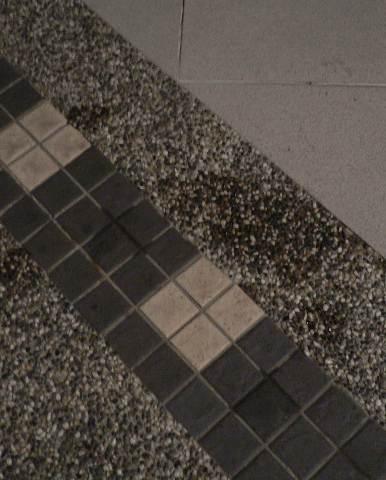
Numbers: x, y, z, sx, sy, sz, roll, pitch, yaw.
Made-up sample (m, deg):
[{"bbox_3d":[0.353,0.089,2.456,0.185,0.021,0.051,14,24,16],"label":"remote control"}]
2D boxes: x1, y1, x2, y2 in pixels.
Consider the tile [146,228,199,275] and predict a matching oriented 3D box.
[{"bbox_3d":[-0.044,0.025,1.437,0.089,0.010,0.089,-39,69,-17],"label":"tile"}]

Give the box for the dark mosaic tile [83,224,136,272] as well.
[{"bbox_3d":[-0.181,0.021,1.443,0.089,0.010,0.089,-39,69,-17],"label":"dark mosaic tile"}]

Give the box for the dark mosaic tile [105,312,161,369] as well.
[{"bbox_3d":[-0.123,0.204,1.337,0.088,0.010,0.088,-40,69,-16],"label":"dark mosaic tile"}]

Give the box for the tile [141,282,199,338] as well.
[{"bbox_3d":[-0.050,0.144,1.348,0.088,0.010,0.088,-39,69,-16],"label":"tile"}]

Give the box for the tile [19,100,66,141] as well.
[{"bbox_3d":[-0.363,-0.285,1.573,0.088,0.010,0.088,-39,69,-16],"label":"tile"}]

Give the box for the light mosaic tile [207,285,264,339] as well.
[{"bbox_3d":[0.091,0.157,1.388,0.089,0.010,0.089,-39,69,-17],"label":"light mosaic tile"}]

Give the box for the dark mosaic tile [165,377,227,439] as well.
[{"bbox_3d":[0.008,0.333,1.279,0.089,0.010,0.089,-39,69,-17],"label":"dark mosaic tile"}]

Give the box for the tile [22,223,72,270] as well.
[{"bbox_3d":[-0.310,0.015,1.421,0.088,0.010,0.088,-39,69,-16],"label":"tile"}]

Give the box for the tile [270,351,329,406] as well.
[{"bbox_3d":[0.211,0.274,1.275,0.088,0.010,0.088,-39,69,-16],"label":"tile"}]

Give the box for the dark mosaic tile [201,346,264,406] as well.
[{"bbox_3d":[0.080,0.274,1.306,0.089,0.010,0.089,-39,69,-17],"label":"dark mosaic tile"}]

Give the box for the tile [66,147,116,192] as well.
[{"bbox_3d":[-0.239,-0.165,1.539,0.089,0.010,0.089,-39,69,-17],"label":"tile"}]

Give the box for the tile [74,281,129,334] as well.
[{"bbox_3d":[-0.188,0.143,1.381,0.089,0.010,0.089,-39,69,-17],"label":"tile"}]

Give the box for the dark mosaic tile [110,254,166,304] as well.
[{"bbox_3d":[-0.114,0.082,1.381,0.088,0.010,0.088,-39,69,-16],"label":"dark mosaic tile"}]

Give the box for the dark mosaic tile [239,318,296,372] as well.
[{"bbox_3d":[0.156,0.220,1.355,0.089,0.010,0.089,-39,69,-17],"label":"dark mosaic tile"}]

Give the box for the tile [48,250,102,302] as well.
[{"bbox_3d":[-0.253,0.080,1.415,0.089,0.010,0.089,-39,69,-17],"label":"tile"}]

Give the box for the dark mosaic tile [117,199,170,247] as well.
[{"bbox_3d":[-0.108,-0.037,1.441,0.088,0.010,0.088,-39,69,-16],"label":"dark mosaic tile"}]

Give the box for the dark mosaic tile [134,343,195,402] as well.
[{"bbox_3d":[-0.058,0.269,1.313,0.089,0.010,0.089,-39,69,-17],"label":"dark mosaic tile"}]

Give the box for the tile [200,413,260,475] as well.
[{"bbox_3d":[0.073,0.396,1.244,0.089,0.010,0.089,-39,69,-17],"label":"tile"}]

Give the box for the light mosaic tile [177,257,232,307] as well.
[{"bbox_3d":[0.025,0.093,1.423,0.089,0.010,0.089,-39,69,-17],"label":"light mosaic tile"}]

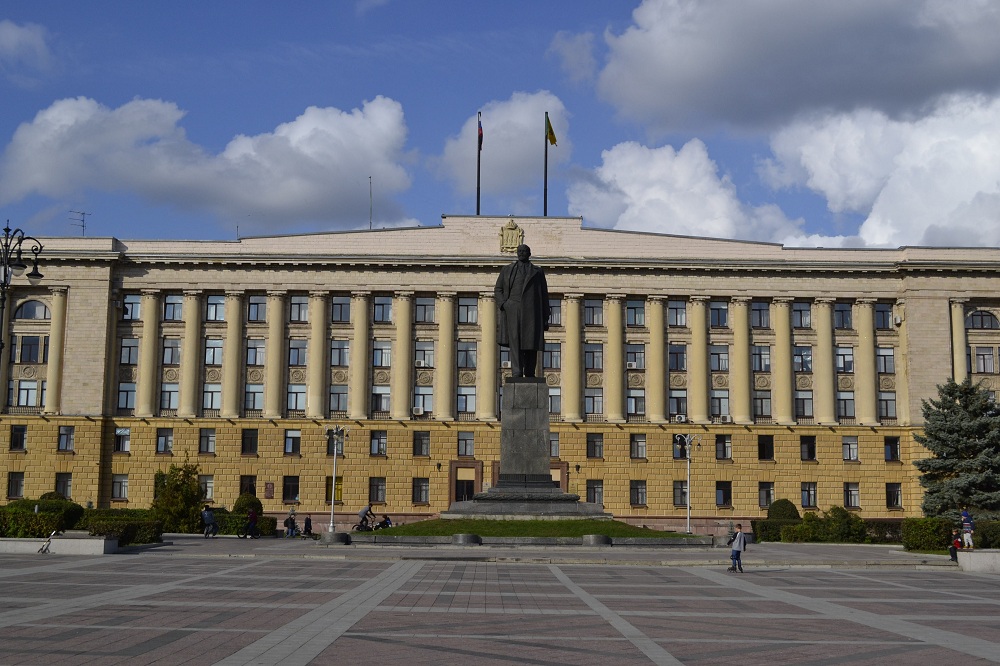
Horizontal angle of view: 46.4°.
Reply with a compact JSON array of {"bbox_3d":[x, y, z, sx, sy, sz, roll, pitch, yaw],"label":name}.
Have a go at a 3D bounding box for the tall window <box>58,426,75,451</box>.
[{"bbox_3d":[-36.259,8.839,97.610,1.232,1.969,0.200,1,-8,-1],"label":"tall window"}]

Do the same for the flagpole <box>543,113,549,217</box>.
[{"bbox_3d":[4.230,-15.094,106.346,0.230,10.467,0.230,1,-8,-1],"label":"flagpole"}]

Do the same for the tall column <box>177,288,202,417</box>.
[{"bbox_3d":[-26.093,1.730,97.883,1.570,10.749,1.550,0,-8,0],"label":"tall column"}]

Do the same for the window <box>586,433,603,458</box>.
[{"bbox_3d":[7.557,8.943,92.562,1.270,1.921,0.250,1,-8,0],"label":"window"}]

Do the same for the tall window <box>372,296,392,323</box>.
[{"bbox_3d":[-10.154,-2.039,101.824,1.569,2.239,0.200,1,-8,-1],"label":"tall window"}]

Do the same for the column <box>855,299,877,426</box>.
[{"bbox_3d":[30.566,2.397,96.166,1.470,10.520,1.365,1,-8,-1],"label":"column"}]

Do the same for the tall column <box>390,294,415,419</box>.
[{"bbox_3d":[-7.835,1.829,93.826,1.500,10.374,1.450,1,-8,0],"label":"tall column"}]

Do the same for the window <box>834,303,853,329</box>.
[{"bbox_3d":[28.016,-1.353,95.068,1.413,2.084,0.250,1,-8,0],"label":"window"}]

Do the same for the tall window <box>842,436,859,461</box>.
[{"bbox_3d":[30.002,9.909,99.796,1.289,2.064,0.200,1,-8,-1],"label":"tall window"}]

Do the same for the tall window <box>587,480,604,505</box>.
[{"bbox_3d":[7.513,12.578,92.025,1.262,1.859,0.250,1,-8,0],"label":"tall window"}]

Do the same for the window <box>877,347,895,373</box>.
[{"bbox_3d":[33.687,2.439,101.777,1.455,2.208,0.200,1,-8,-1],"label":"window"}]

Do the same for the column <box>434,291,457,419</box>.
[{"bbox_3d":[-4.680,1.987,101.279,1.600,11.274,1.500,1,-8,-1],"label":"column"}]

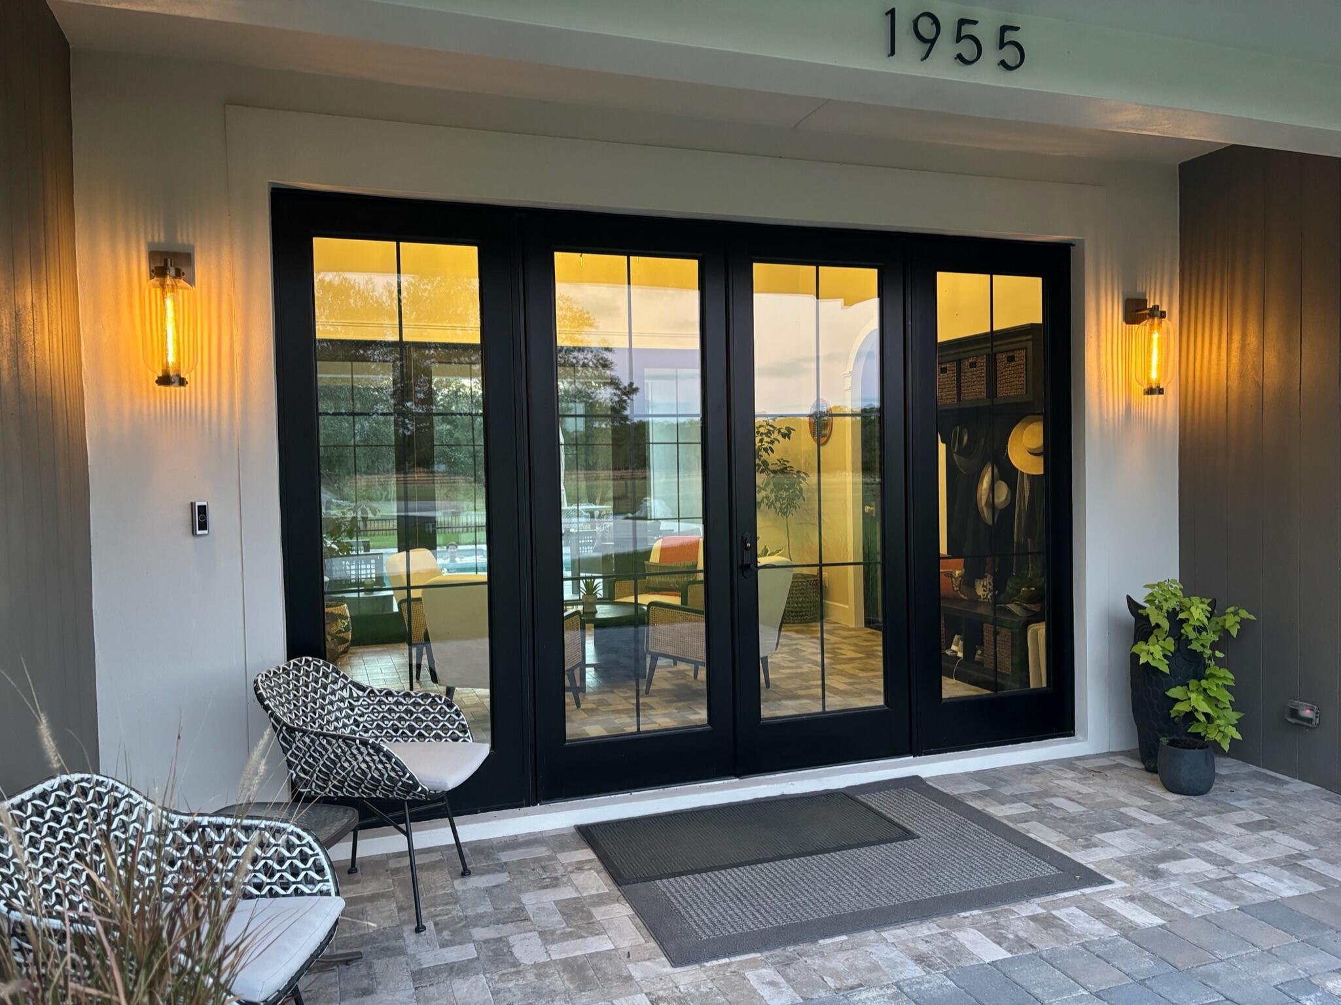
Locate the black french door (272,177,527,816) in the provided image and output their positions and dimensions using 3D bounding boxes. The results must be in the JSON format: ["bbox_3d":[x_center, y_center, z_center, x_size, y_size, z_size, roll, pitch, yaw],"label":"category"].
[{"bbox_3d":[-1.026,0.041,3.950,0.928,2.437,0.080,-2,2,-19],"label":"black french door"}]

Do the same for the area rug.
[{"bbox_3d":[0.578,1.301,3.764,1.611,0.012,1.224,-2,2,-19],"label":"area rug"}]

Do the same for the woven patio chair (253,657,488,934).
[{"bbox_3d":[-0.980,0.938,3.420,0.630,0.820,0.600,-1,2,7],"label":"woven patio chair"}]

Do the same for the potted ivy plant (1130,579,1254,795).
[{"bbox_3d":[2.330,0.792,4.498,0.490,0.910,0.450,0,2,27],"label":"potted ivy plant"}]

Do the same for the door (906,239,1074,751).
[{"bbox_3d":[1.544,-0.040,4.846,0.931,2.437,0.080,-2,2,-19],"label":"door"}]

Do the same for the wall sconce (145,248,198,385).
[{"bbox_3d":[-1.718,-0.638,3.459,0.168,0.482,0.208,-2,2,-19],"label":"wall sconce"}]

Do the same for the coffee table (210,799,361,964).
[{"bbox_3d":[-1.166,1.155,2.880,0.490,0.430,0.490,-1,2,7],"label":"coffee table"}]

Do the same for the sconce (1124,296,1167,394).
[{"bbox_3d":[2.333,-0.761,4.872,0.168,0.482,0.208,-2,2,-19],"label":"sconce"}]

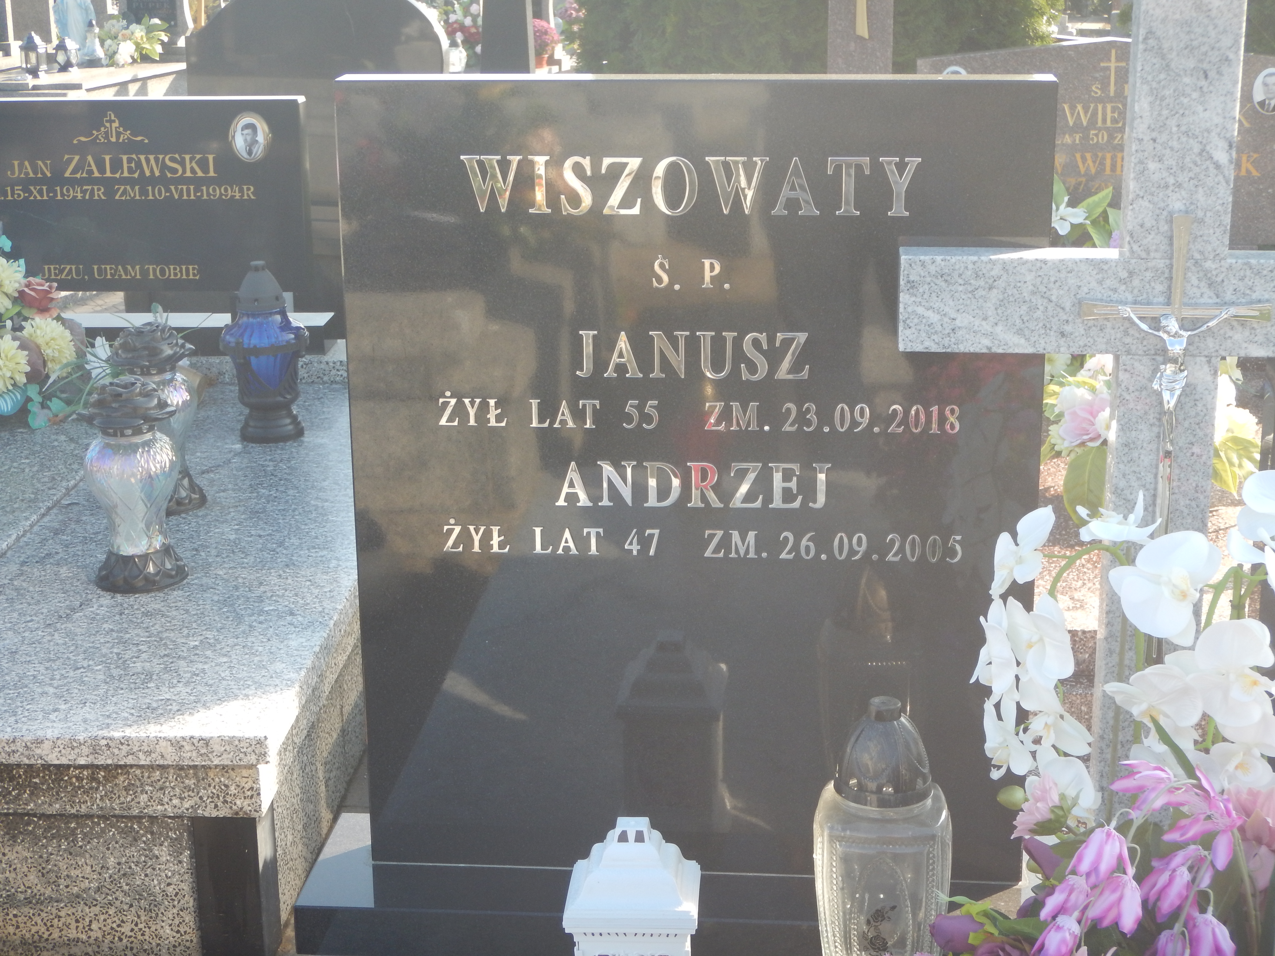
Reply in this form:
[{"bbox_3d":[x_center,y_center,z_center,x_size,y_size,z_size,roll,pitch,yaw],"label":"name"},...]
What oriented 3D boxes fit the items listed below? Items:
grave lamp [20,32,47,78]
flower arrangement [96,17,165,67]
[{"bbox_3d":[-3.376,-2.369,11.526,0.155,0.252,0.150,1,16,5],"label":"grave lamp"},{"bbox_3d":[-3.027,-2.619,12.359,0.420,0.285,0.340,1,16,5],"label":"flower arrangement"}]

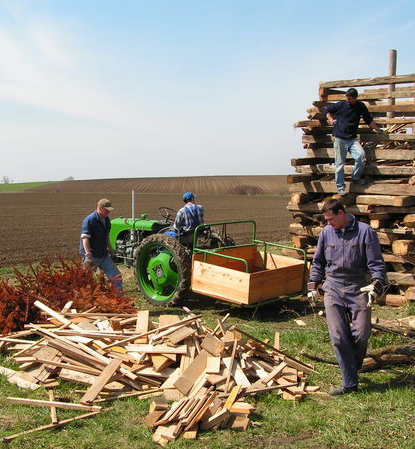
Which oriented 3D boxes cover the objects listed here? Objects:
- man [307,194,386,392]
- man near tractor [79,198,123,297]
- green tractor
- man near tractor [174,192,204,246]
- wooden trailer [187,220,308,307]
[{"bbox_3d":[1.275,0.670,6.090,0.680,1.750,0.480,1,3,24],"label":"man"},{"bbox_3d":[-1.749,0.441,10.884,0.620,1.740,0.550,1,3,28],"label":"man near tractor"},{"bbox_3d":[-0.858,0.453,11.576,2.600,1.650,1.450,2,4,38],"label":"green tractor"},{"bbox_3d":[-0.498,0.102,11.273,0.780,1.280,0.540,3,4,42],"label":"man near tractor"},{"bbox_3d":[0.686,0.582,10.299,1.233,1.050,1.482,9,9,40],"label":"wooden trailer"}]

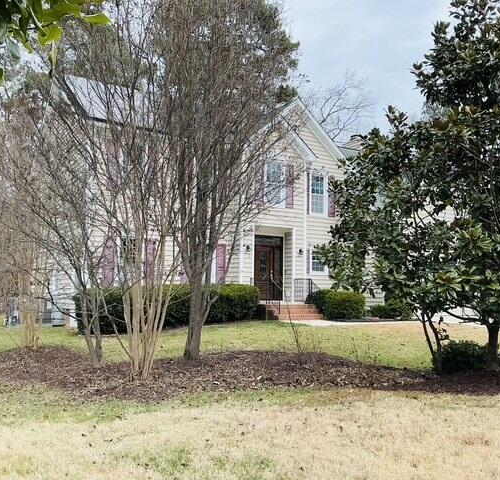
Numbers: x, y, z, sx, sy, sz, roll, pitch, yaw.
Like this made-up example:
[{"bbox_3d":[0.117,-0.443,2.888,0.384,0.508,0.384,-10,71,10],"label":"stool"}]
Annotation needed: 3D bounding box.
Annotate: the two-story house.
[{"bbox_3d":[-1.098,-1.155,22.190,13.600,9.300,7.550,4,-7,-33],"label":"two-story house"}]

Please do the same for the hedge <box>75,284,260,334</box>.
[{"bbox_3d":[-2.479,2.159,16.622,5.900,1.380,1.200,4,-7,-33],"label":"hedge"}]

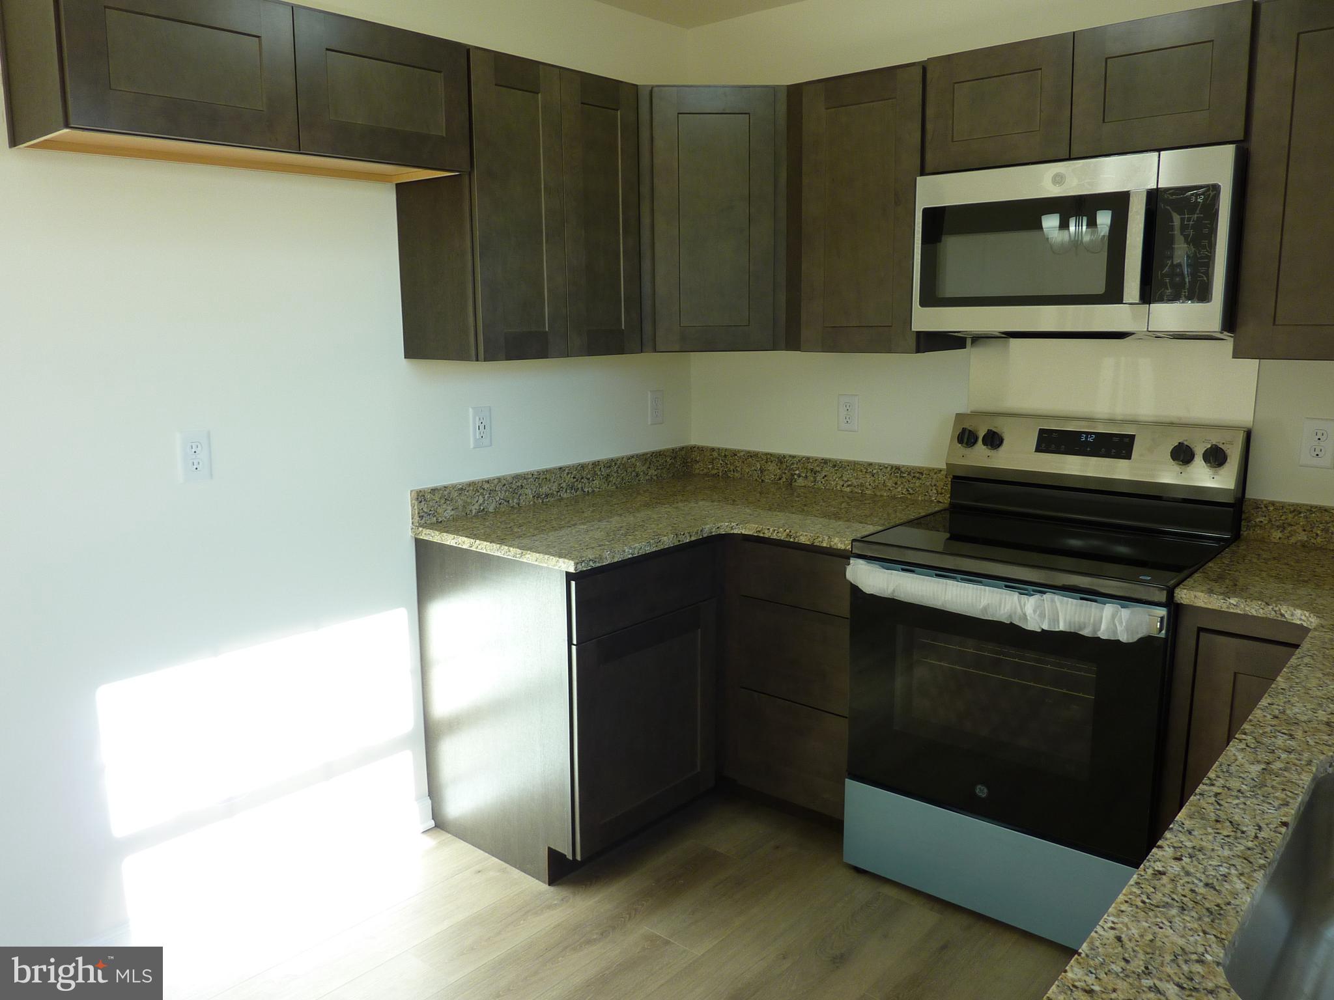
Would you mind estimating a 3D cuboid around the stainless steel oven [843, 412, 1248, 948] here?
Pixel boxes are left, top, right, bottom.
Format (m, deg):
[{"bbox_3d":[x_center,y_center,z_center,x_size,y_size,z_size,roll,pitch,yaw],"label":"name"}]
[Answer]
[{"bbox_3d":[0.959,0.410,2.500,0.755,1.183,0.685,8,13,40],"label":"stainless steel oven"}]

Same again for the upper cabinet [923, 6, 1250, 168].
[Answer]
[{"bbox_3d":[1.082,-0.991,2.428,0.762,0.300,0.325,8,14,39],"label":"upper cabinet"}]

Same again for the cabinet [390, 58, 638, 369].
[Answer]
[{"bbox_3d":[-0.390,-0.781,2.694,0.328,0.750,0.621,8,13,40],"label":"cabinet"}]

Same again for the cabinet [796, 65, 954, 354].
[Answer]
[{"bbox_3d":[0.645,-0.825,2.832,0.384,0.763,0.325,8,14,39],"label":"cabinet"}]

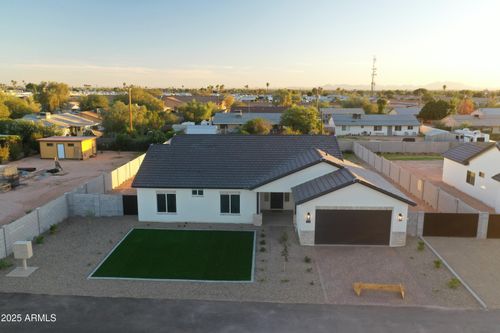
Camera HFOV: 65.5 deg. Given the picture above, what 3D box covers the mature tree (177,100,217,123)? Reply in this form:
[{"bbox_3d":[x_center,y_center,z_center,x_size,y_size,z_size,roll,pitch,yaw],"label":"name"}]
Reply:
[{"bbox_3d":[-14.134,-14.257,104.255,10.460,6.534,9.937,1,11,2],"label":"mature tree"}]

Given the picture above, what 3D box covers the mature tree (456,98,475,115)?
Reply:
[{"bbox_3d":[68.332,-17.992,123.821,5.575,6.919,5.296,1,11,2],"label":"mature tree"}]

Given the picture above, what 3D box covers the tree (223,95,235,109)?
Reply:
[{"bbox_3d":[-8.181,-23.206,148.632,4.570,7.390,4.570,0,11,2],"label":"tree"}]

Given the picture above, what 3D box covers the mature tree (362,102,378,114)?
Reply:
[{"bbox_3d":[37.633,-17.114,121.968,5.000,5.870,5.000,0,11,2],"label":"mature tree"}]

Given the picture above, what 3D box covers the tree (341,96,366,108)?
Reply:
[{"bbox_3d":[36.876,-21.099,138.528,8.910,6.878,8.464,1,11,2],"label":"tree"}]

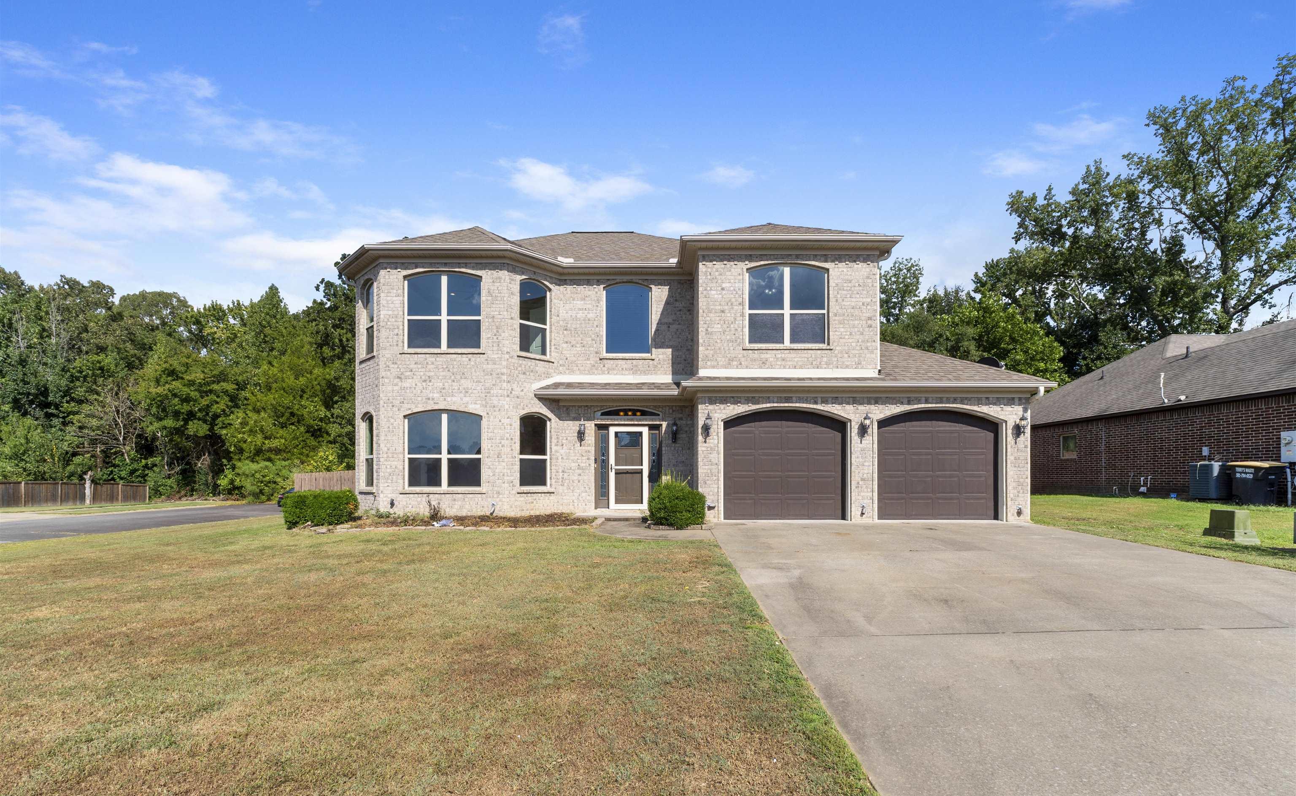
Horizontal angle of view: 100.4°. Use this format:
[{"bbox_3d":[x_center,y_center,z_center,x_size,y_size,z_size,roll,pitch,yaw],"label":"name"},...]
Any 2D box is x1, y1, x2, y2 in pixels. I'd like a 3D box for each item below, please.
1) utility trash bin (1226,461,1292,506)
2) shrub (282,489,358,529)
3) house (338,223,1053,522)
[{"bbox_3d":[15.450,2.150,13.650,0.700,1.100,0.860,1,-5,-9],"label":"utility trash bin"},{"bbox_3d":[-6.650,2.250,10.950,1.220,0.780,1.050,0,-5,0],"label":"shrub"},{"bbox_3d":[0.420,-1.150,16.900,15.600,8.600,11.500,0,-5,0],"label":"house"}]

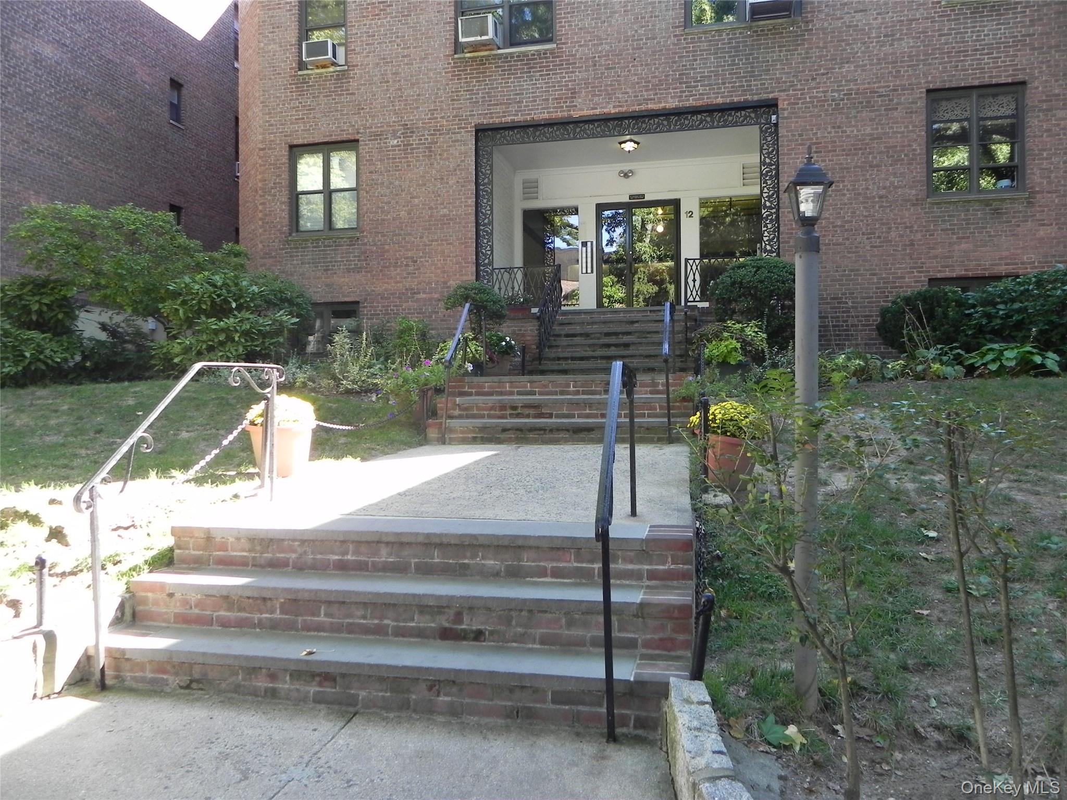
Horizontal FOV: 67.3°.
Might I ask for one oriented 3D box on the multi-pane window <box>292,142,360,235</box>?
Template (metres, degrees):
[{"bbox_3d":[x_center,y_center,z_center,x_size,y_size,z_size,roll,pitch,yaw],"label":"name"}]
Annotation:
[{"bbox_3d":[-3.575,-3.630,13.746,1.260,1.527,0.130,0,0,13],"label":"multi-pane window"}]

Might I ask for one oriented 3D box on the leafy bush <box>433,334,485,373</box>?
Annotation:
[{"bbox_3d":[-0.838,-0.524,9.000,0.562,0.459,0.520,0,0,13],"label":"leafy bush"}]

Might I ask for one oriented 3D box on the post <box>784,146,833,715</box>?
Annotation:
[{"bbox_3d":[0.929,0.098,2.713,0.155,1.915,0.155,0,-1,0],"label":"post"}]

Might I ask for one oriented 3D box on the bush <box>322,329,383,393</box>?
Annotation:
[{"bbox_3d":[-2.509,-0.564,11.107,0.860,0.900,0.750,0,-1,0],"label":"bush"}]

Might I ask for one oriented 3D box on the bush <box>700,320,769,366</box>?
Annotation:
[{"bbox_3d":[2.168,-0.627,8.747,0.740,0.500,0.650,0,-1,0],"label":"bush"}]

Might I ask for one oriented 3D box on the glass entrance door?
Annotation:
[{"bbox_3d":[1.950,-2.583,14.966,1.589,2.284,0.100,-1,-1,12],"label":"glass entrance door"}]

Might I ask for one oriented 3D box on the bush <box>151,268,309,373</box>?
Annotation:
[{"bbox_3d":[-4.501,-1.117,11.963,2.200,1.580,1.700,0,-1,0],"label":"bush"}]

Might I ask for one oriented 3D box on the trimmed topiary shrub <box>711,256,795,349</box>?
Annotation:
[{"bbox_3d":[3.070,-1.287,11.200,1.188,1.421,1.120,0,0,13],"label":"trimmed topiary shrub"}]

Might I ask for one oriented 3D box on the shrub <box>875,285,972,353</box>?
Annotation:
[{"bbox_3d":[5.323,-1.020,10.900,1.338,1.054,1.150,0,0,13],"label":"shrub"}]

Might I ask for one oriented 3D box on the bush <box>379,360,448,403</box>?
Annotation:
[{"bbox_3d":[-1.160,-0.174,7.800,0.641,0.422,0.520,0,0,13],"label":"bush"}]

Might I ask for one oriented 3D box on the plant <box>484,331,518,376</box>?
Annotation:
[{"bbox_3d":[-0.394,-0.554,9.600,0.419,0.539,0.400,0,0,0],"label":"plant"}]

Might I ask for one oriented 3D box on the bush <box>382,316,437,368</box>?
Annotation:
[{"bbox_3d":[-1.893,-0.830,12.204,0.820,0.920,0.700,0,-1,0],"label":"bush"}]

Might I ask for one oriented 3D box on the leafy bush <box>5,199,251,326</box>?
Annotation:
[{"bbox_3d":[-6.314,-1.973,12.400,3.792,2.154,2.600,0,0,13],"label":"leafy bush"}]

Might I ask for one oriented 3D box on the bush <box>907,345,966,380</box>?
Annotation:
[{"bbox_3d":[5.135,-0.477,10.200,0.774,0.477,0.650,0,0,13],"label":"bush"}]

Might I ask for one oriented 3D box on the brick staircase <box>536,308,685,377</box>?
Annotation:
[{"bbox_3d":[1.298,-0.847,12.040,2.180,1.210,1.650,-1,-1,12],"label":"brick staircase"}]

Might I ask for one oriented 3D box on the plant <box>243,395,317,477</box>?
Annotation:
[{"bbox_3d":[-1.750,0.247,5.625,0.470,0.558,0.470,0,-1,0],"label":"plant"}]

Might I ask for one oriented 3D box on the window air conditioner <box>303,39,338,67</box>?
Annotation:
[{"bbox_3d":[-3.668,-5.996,13.934,0.490,0.300,0.420,-1,-1,12],"label":"window air conditioner"}]

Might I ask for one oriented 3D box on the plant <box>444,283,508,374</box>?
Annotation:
[{"bbox_3d":[-0.743,-0.923,10.200,0.838,1.199,0.800,0,0,0],"label":"plant"}]

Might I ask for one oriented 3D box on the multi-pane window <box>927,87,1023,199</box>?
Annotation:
[{"bbox_3d":[6.464,-3.766,11.714,1.300,1.560,0.120,-1,-1,12],"label":"multi-pane window"}]

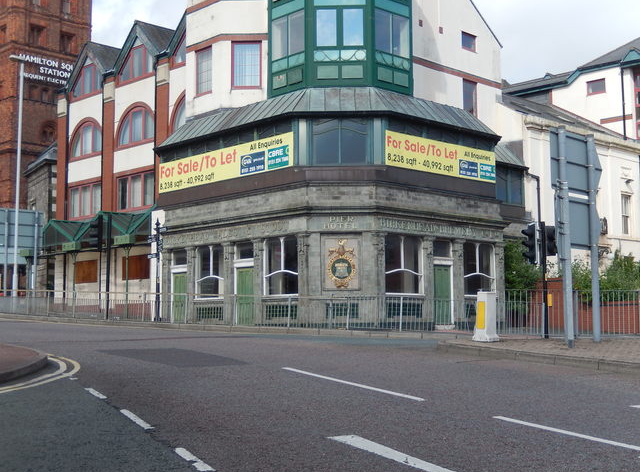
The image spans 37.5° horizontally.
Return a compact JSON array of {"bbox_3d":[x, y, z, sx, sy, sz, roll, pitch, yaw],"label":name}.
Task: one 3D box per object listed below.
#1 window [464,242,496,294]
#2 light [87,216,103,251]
[{"bbox_3d":[5.849,1.250,34.755,1.661,1.922,0.150,5,-8,-43],"label":"window"},{"bbox_3d":[-7.989,-0.099,33.601,0.460,1.270,0.500,-1,-5,6],"label":"light"}]

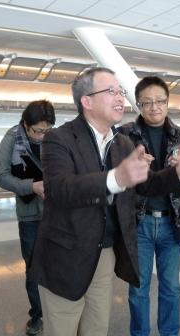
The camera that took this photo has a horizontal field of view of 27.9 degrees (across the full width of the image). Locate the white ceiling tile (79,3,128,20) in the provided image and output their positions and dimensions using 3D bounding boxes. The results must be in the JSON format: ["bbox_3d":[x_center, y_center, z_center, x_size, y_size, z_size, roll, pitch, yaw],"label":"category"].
[{"bbox_3d":[0.207,-2.525,5.855,0.600,0.030,0.600,-3,3,-31],"label":"white ceiling tile"}]

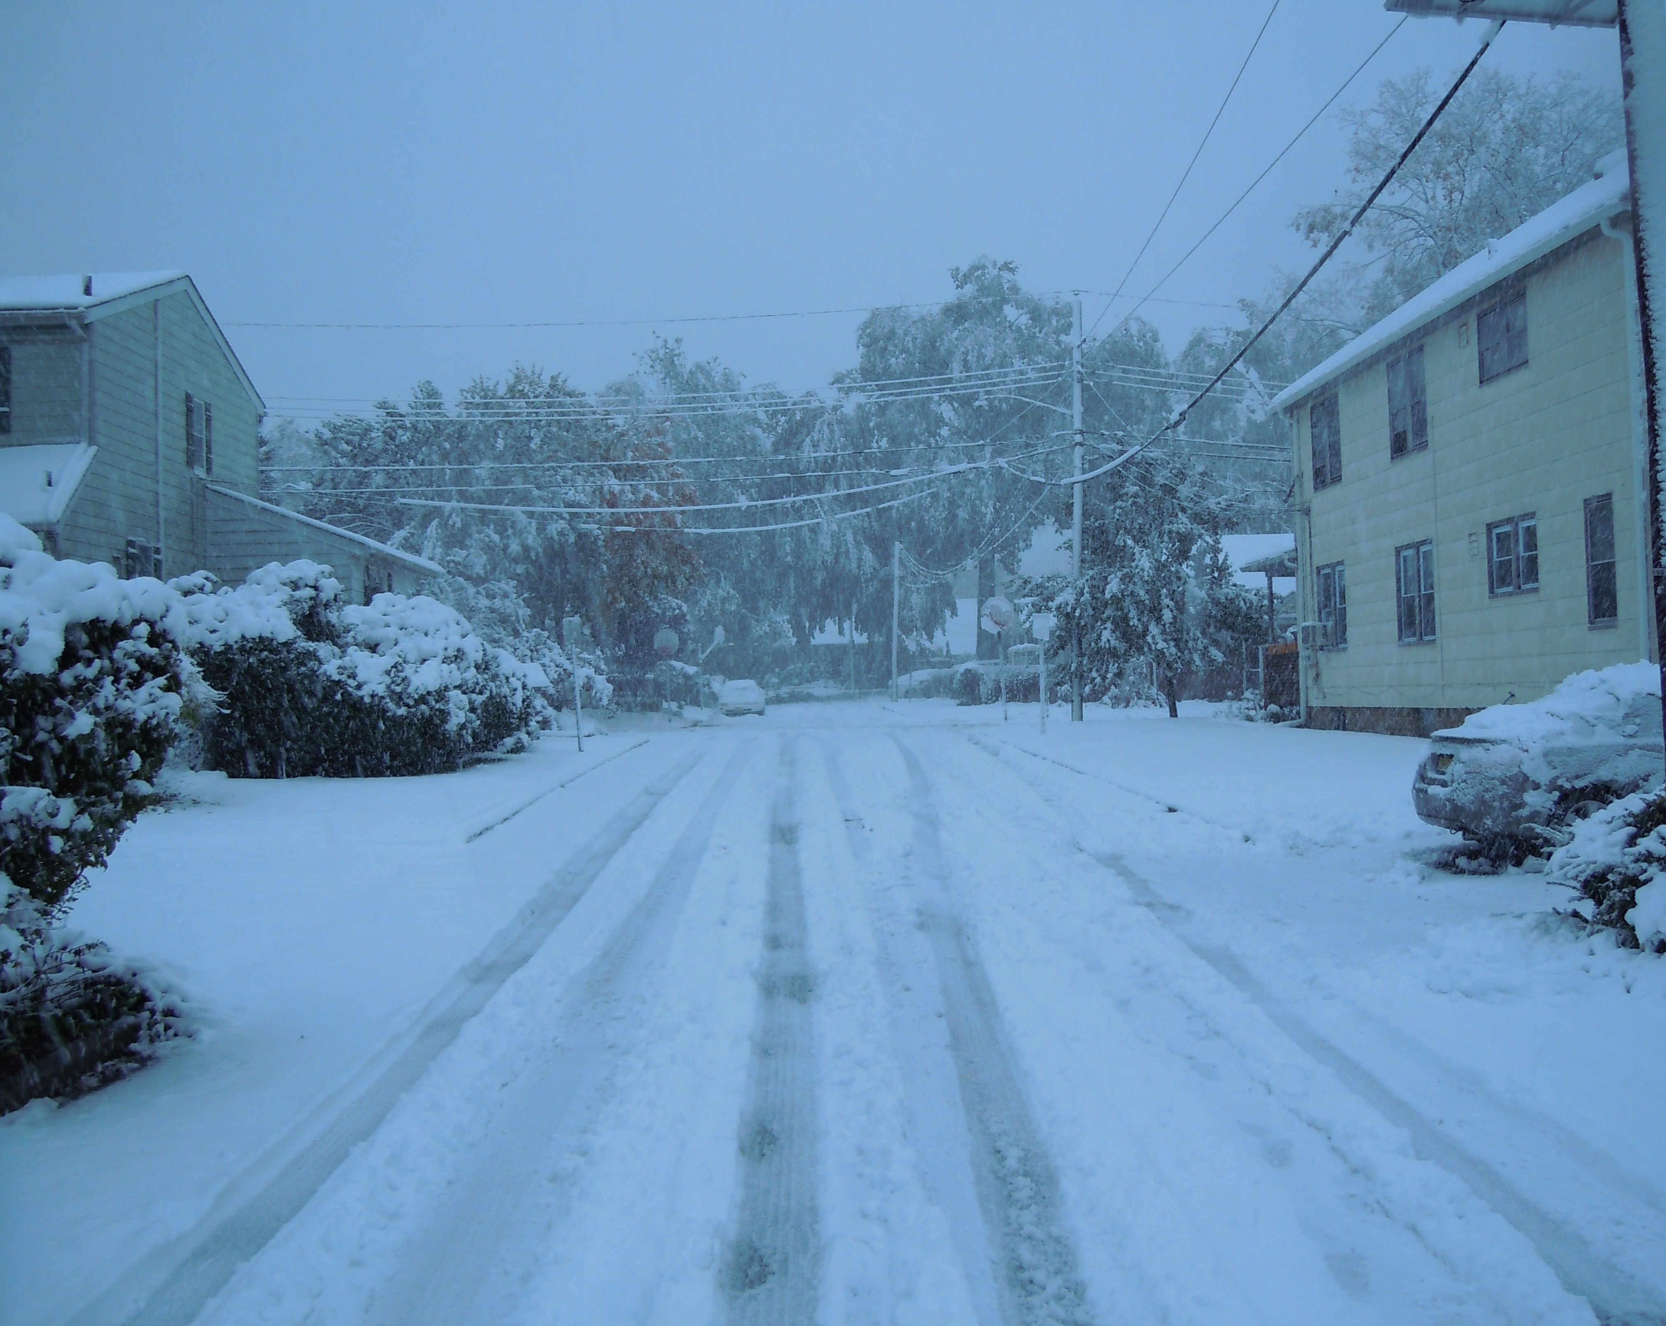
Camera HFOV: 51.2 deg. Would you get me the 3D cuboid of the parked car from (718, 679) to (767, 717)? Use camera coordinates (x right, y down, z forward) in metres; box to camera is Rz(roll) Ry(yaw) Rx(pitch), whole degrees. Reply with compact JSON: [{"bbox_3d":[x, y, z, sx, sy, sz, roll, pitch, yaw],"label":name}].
[{"bbox_3d":[-3.380,1.220,64.800,1.760,1.420,4.500,0,-1,-2],"label":"parked car"}]

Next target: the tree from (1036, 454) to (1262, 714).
[{"bbox_3d":[7.090,-1.750,39.300,4.900,5.850,4.700,0,-1,0],"label":"tree"}]

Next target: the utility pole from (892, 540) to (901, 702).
[{"bbox_3d":[2.960,-1.930,81.000,0.260,7.550,0.260,0,-1,0],"label":"utility pole"}]

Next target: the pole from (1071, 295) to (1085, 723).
[{"bbox_3d":[5.950,-3.740,42.200,0.290,10.450,0.290,0,-1,0],"label":"pole"}]

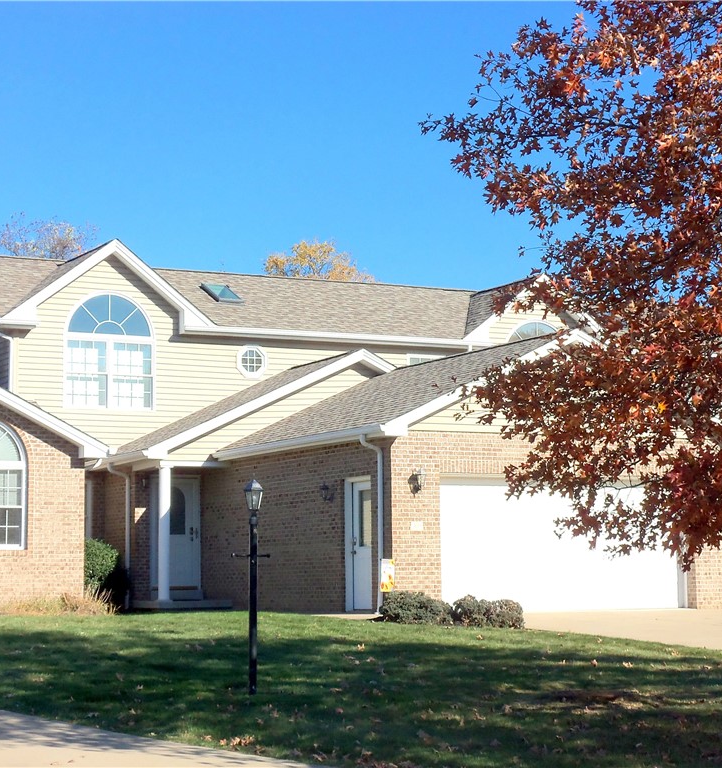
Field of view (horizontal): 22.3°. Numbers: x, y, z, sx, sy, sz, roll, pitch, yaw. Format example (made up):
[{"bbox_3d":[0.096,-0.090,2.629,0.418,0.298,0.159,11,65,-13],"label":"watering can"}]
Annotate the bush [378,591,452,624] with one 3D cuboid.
[{"bbox_3d":[0.805,3.241,26.600,1.050,0.500,1.000,3,-7,-29],"label":"bush"}]

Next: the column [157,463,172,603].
[{"bbox_3d":[-3.420,2.596,31.950,0.240,2.420,0.240,-1,-6,0],"label":"column"}]

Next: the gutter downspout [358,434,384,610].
[{"bbox_3d":[0.141,2.185,28.780,0.394,2.785,0.090,3,-7,-27],"label":"gutter downspout"}]

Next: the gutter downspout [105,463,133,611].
[{"bbox_3d":[-4.621,2.893,34.879,0.454,2.796,0.090,3,-7,-27],"label":"gutter downspout"}]

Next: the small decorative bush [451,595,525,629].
[{"bbox_3d":[1.797,3.206,25.850,1.020,0.490,1.000,3,-7,-29],"label":"small decorative bush"}]

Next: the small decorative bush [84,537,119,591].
[{"bbox_3d":[-4.647,3.225,31.800,0.920,1.050,0.900,3,-7,-29],"label":"small decorative bush"}]

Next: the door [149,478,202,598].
[{"bbox_3d":[-3.572,2.893,35.180,1.021,2.274,0.130,3,-7,-27],"label":"door"}]

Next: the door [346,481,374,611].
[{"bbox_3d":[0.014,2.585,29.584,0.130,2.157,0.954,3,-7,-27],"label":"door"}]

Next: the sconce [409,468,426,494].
[{"bbox_3d":[0.846,1.478,27.638,0.170,0.400,0.230,3,-7,-29],"label":"sconce"}]

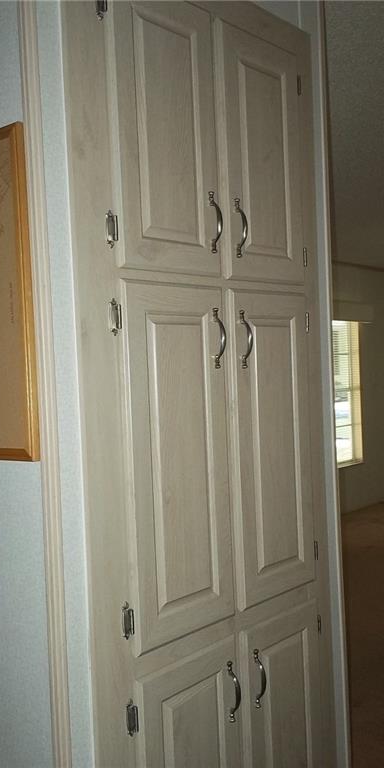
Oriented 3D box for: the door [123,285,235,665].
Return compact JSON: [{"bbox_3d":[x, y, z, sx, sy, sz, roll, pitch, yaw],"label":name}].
[{"bbox_3d":[-0.015,0.148,1.636,0.024,0.685,0.297,-2,1,38],"label":"door"}]

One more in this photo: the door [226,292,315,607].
[{"bbox_3d":[0.191,0.135,1.902,0.024,0.685,0.308,-2,1,38],"label":"door"}]

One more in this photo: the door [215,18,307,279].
[{"bbox_3d":[0.166,-0.503,1.891,0.024,0.548,0.308,-2,1,38],"label":"door"}]

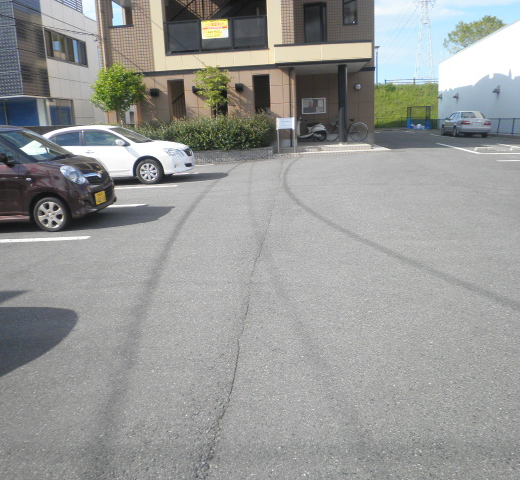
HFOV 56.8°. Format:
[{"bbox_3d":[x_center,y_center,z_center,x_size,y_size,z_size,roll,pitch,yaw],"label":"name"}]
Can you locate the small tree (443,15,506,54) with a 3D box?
[{"bbox_3d":[19.957,-17.192,44.373,7.500,6.520,7.000,-3,14,0],"label":"small tree"}]

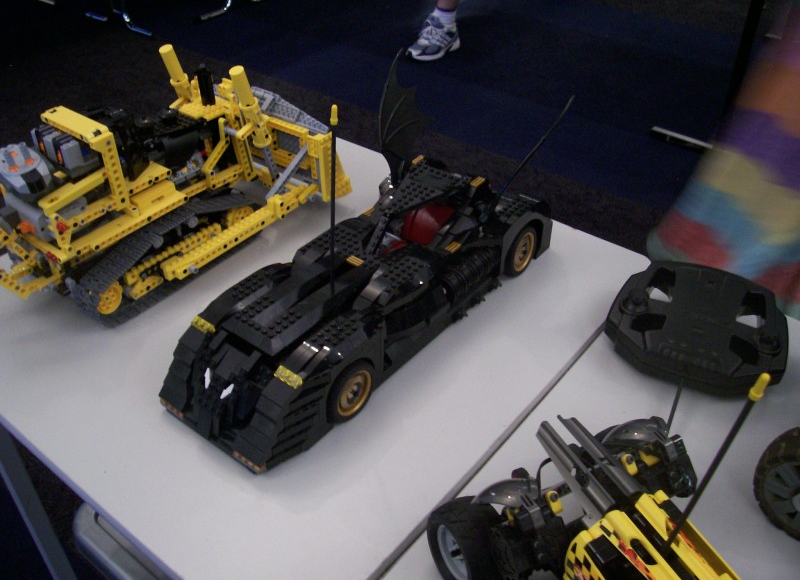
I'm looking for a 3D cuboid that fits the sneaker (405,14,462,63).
[{"bbox_3d":[0.143,-1.072,3.314,0.280,0.130,0.105,-29,46,-32],"label":"sneaker"}]

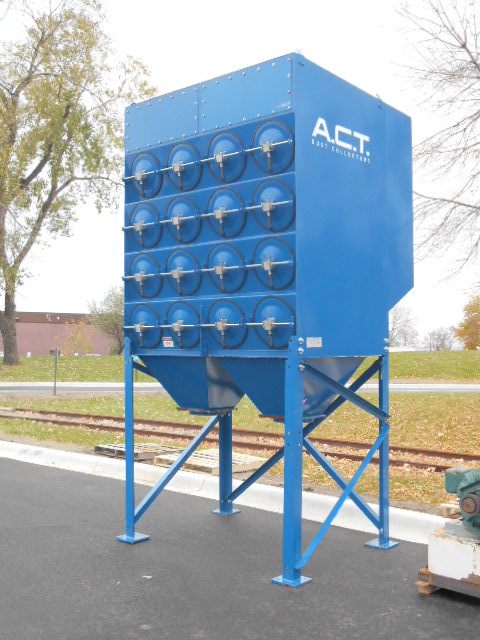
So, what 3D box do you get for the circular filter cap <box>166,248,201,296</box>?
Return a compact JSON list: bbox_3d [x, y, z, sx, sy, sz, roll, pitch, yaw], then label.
[{"bbox_3d":[-0.518,-0.417,6.667,0.432,0.432,0.100,-2,-3,41],"label":"circular filter cap"}]

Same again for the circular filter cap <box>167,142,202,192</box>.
[{"bbox_3d":[-0.519,-1.354,6.699,0.432,0.432,0.100,-2,-3,41],"label":"circular filter cap"}]

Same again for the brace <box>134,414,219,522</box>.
[{"bbox_3d":[-0.572,1.356,7.095,0.060,0.060,1.454,-2,35,40],"label":"brace"}]

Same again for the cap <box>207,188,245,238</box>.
[{"bbox_3d":[-0.140,-0.897,6.357,0.432,0.432,0.100,-2,-3,41],"label":"cap"}]

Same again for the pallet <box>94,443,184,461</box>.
[{"bbox_3d":[-1.421,1.903,11.011,1.000,0.120,0.980,-2,-3,43],"label":"pallet"}]

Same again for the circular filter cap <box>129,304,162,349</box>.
[{"bbox_3d":[-0.821,0.055,6.478,0.399,0.399,0.090,-2,-2,40],"label":"circular filter cap"}]

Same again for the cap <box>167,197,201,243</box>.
[{"bbox_3d":[-0.474,-0.818,6.211,0.399,0.399,0.090,-2,-2,40],"label":"cap"}]

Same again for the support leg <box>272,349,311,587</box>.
[{"bbox_3d":[0.413,1.101,5.883,0.215,1.800,0.215,-2,-3,41],"label":"support leg"}]

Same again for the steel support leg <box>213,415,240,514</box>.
[{"bbox_3d":[-0.145,1.177,8.109,0.215,1.800,0.215,-2,-3,41],"label":"steel support leg"}]

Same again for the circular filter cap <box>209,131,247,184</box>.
[{"bbox_3d":[-0.120,-1.272,5.930,0.399,0.399,0.090,-2,-2,40],"label":"circular filter cap"}]

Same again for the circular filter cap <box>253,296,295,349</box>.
[{"bbox_3d":[0.235,0.018,5.593,0.399,0.399,0.090,-2,-2,40],"label":"circular filter cap"}]

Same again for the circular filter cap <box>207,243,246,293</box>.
[{"bbox_3d":[-0.139,-0.428,6.342,0.432,0.432,0.100,-2,-3,41],"label":"circular filter cap"}]

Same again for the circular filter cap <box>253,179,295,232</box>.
[{"bbox_3d":[0.233,-0.850,5.621,0.399,0.399,0.090,-2,-2,40],"label":"circular filter cap"}]

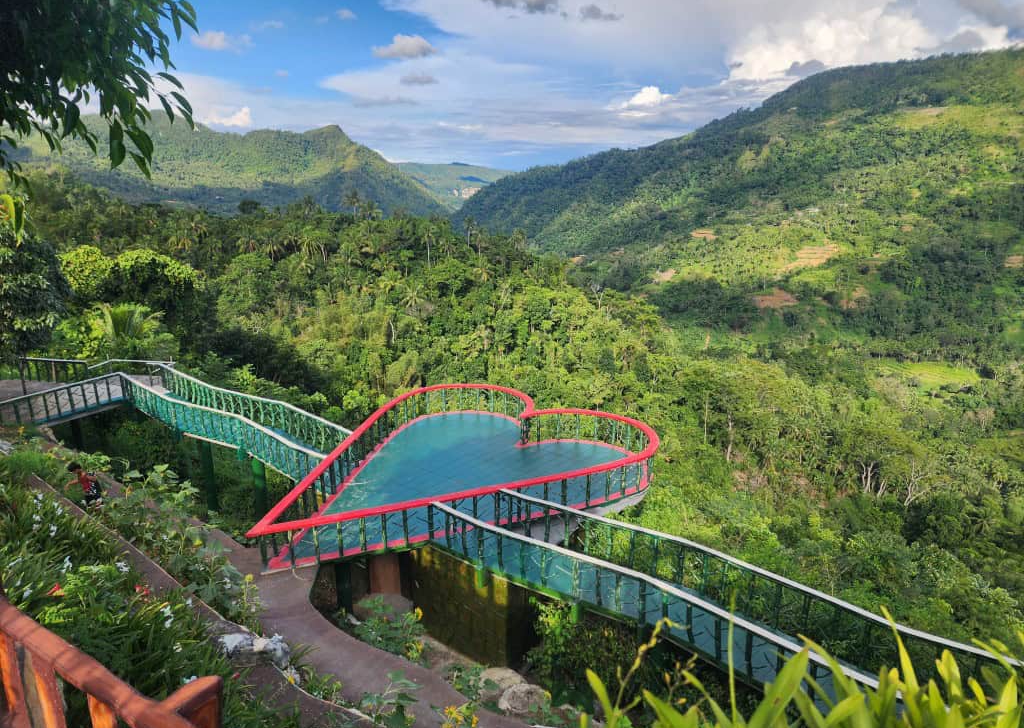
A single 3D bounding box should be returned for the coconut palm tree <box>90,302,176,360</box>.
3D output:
[{"bbox_3d":[-20.305,-1.422,36.500,4.600,4.000,4.500,0,13,0],"label":"coconut palm tree"}]

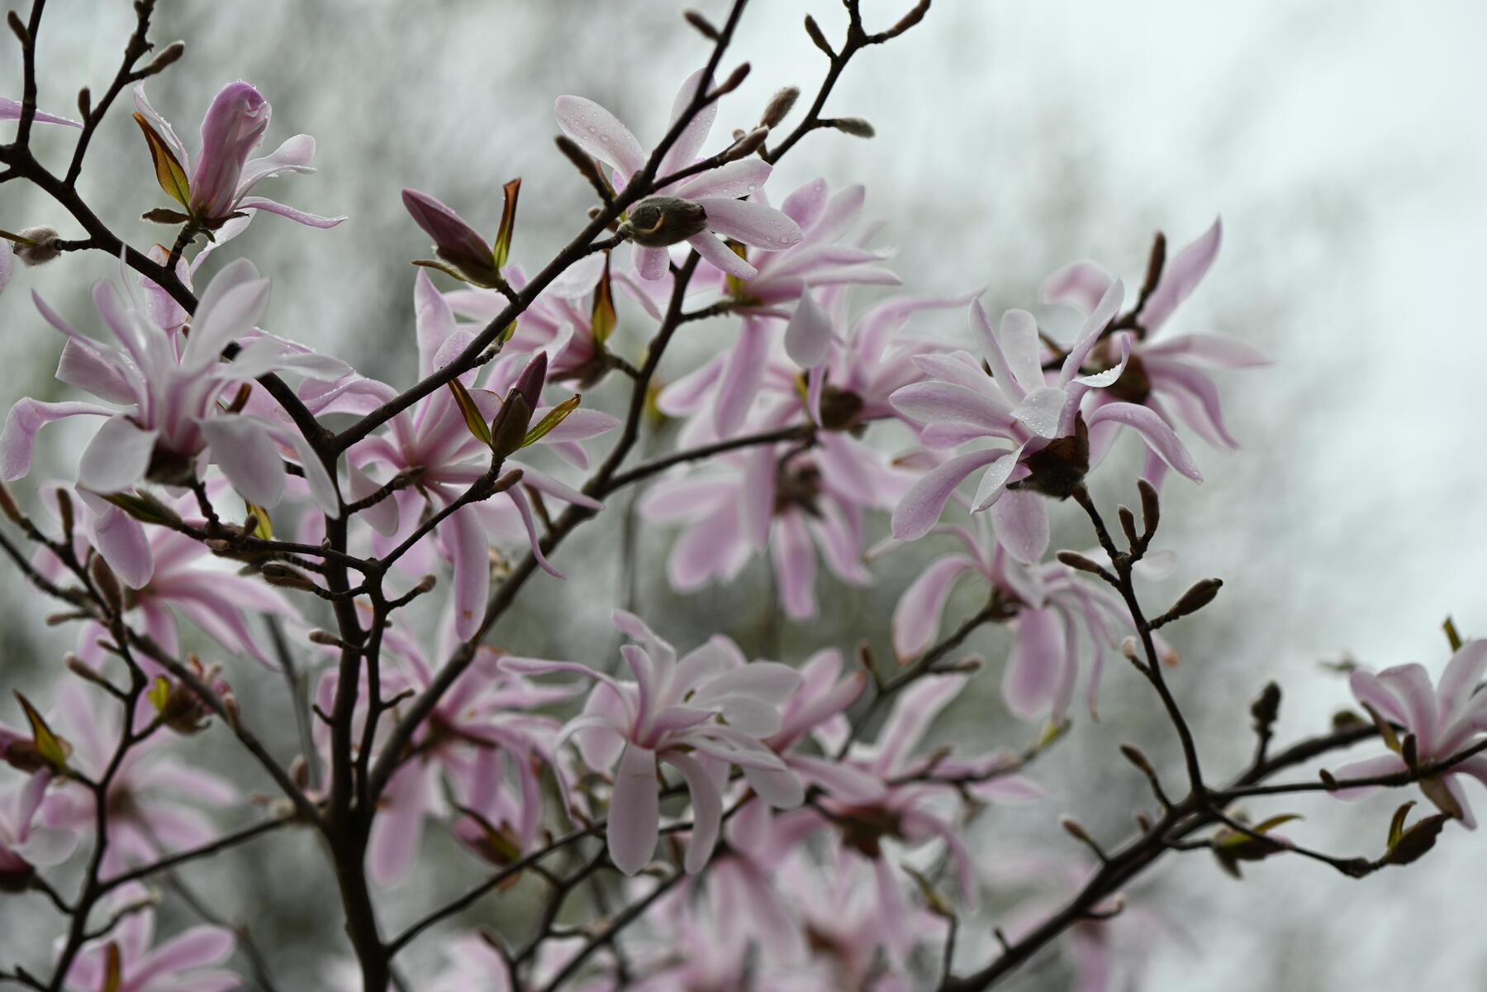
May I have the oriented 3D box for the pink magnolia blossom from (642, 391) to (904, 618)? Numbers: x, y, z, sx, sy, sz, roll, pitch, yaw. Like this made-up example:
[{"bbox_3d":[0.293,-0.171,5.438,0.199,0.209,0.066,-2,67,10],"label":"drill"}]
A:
[{"bbox_3d":[0.012,0.005,1.720,0.108,0.100,0.065,1,12,-6],"label":"pink magnolia blossom"}]

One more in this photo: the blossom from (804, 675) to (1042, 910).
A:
[{"bbox_3d":[0.076,0.123,1.800,0.096,0.094,0.085,6,-12,0],"label":"blossom"}]

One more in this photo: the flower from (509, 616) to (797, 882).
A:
[{"bbox_3d":[-0.031,0.088,1.550,0.105,0.095,0.075,5,-54,-29],"label":"flower"}]

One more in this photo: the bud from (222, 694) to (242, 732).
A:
[{"bbox_3d":[-0.185,0.078,1.570,0.006,0.015,0.006,-18,0,0],"label":"bud"}]

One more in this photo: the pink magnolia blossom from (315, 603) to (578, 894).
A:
[{"bbox_3d":[-0.121,0.102,1.760,0.104,0.110,0.090,9,-6,0],"label":"pink magnolia blossom"}]

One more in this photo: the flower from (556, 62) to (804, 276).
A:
[{"bbox_3d":[-0.024,-0.116,1.570,0.086,0.077,0.055,-6,12,26],"label":"flower"}]

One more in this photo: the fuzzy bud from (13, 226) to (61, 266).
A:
[{"bbox_3d":[-0.255,-0.090,1.560,0.018,0.013,0.013,-6,1,-12],"label":"fuzzy bud"}]

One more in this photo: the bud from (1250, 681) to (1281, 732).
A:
[{"bbox_3d":[0.195,0.079,1.620,0.011,0.019,0.011,13,0,0],"label":"bud"}]

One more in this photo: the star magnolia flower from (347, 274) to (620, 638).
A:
[{"bbox_3d":[-0.093,-0.014,1.540,0.110,0.120,0.075,-6,20,31],"label":"star magnolia flower"}]

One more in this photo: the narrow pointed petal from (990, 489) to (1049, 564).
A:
[{"bbox_3d":[0.099,0.010,1.550,0.020,0.029,0.011,0,-6,0],"label":"narrow pointed petal"}]

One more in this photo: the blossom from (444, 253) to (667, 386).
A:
[{"bbox_3d":[-0.072,-0.067,1.650,0.080,0.055,0.070,22,-8,12],"label":"blossom"}]

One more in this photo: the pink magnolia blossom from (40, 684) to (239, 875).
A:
[{"bbox_3d":[-0.259,0.122,1.860,0.086,0.082,0.055,1,27,-7],"label":"pink magnolia blossom"}]

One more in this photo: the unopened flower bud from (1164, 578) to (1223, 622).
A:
[{"bbox_3d":[0.161,0.037,1.550,0.024,0.008,0.008,-36,0,0],"label":"unopened flower bud"}]

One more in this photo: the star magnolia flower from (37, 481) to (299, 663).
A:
[{"bbox_3d":[-0.218,0.030,1.640,0.105,0.090,0.070,-4,20,21],"label":"star magnolia flower"}]

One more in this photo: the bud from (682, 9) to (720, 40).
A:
[{"bbox_3d":[-0.015,-0.164,1.510,0.015,0.005,0.005,38,0,0],"label":"bud"}]

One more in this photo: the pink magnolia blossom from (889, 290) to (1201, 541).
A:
[{"bbox_3d":[0.104,-0.028,1.500,0.085,0.085,0.105,-38,0,-16],"label":"pink magnolia blossom"}]

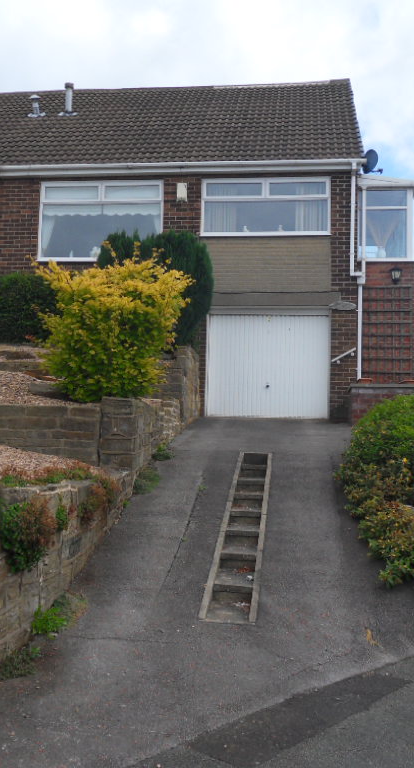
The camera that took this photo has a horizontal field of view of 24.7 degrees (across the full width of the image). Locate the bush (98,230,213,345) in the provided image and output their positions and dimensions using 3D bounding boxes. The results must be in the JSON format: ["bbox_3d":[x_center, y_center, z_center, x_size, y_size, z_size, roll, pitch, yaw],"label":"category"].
[{"bbox_3d":[-0.873,-1.619,16.050,1.850,1.950,1.500,1,-4,10],"label":"bush"}]

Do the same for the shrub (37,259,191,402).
[{"bbox_3d":[-1.280,-0.740,13.100,1.950,1.900,1.800,1,-4,10],"label":"shrub"}]

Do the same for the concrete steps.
[{"bbox_3d":[0.423,1.446,10.298,0.450,1.420,5.600,1,-4,5],"label":"concrete steps"}]

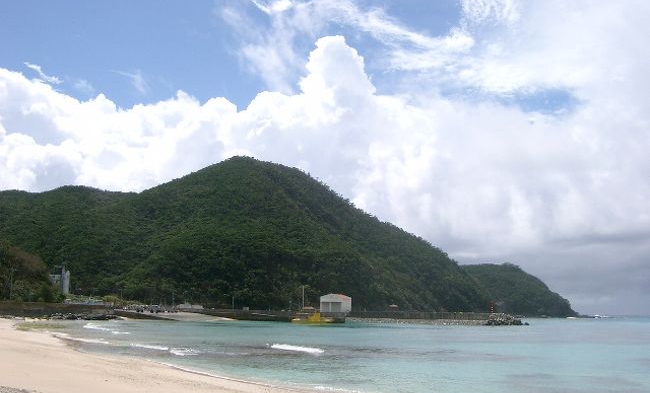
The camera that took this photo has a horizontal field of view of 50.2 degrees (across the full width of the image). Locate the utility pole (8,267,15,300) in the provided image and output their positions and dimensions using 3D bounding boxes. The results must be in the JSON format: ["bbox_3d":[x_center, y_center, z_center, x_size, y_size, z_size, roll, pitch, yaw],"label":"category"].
[{"bbox_3d":[-91.888,25.793,203.560,1.000,10.000,0.500,0,-10,0],"label":"utility pole"}]

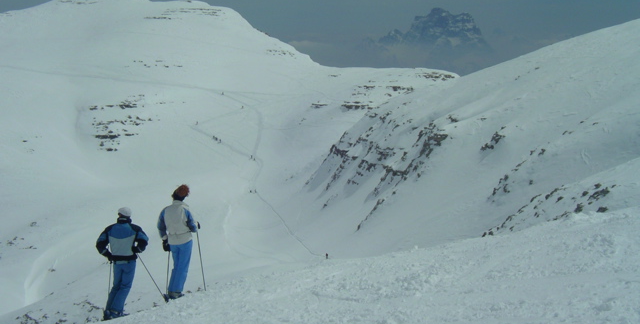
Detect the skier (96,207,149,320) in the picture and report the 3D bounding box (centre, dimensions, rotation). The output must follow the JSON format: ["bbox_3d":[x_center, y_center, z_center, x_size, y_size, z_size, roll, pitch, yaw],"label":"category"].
[{"bbox_3d":[-3.052,1.569,20.000,0.760,1.740,0.520,1,5,8],"label":"skier"}]

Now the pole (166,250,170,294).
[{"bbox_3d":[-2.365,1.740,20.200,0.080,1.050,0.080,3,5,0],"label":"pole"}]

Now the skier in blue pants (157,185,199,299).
[{"bbox_3d":[-2.213,1.239,20.100,0.600,1.750,0.480,1,5,15],"label":"skier in blue pants"}]

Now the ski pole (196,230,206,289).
[{"bbox_3d":[-1.842,1.491,20.200,0.080,1.100,0.080,-7,5,0],"label":"ski pole"}]

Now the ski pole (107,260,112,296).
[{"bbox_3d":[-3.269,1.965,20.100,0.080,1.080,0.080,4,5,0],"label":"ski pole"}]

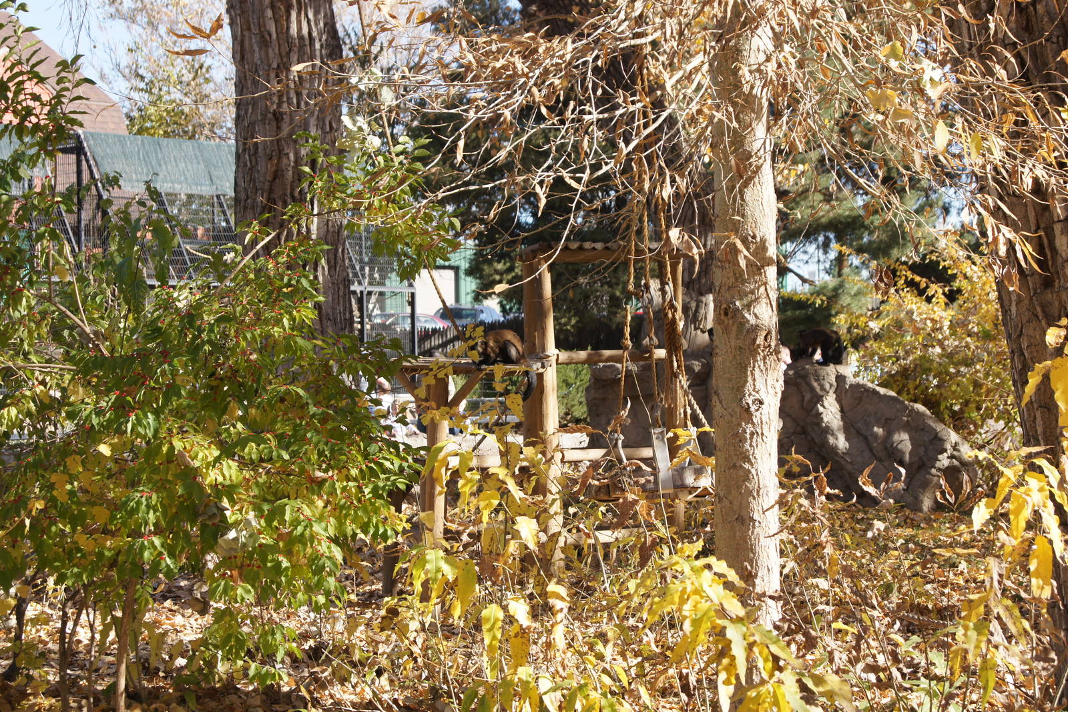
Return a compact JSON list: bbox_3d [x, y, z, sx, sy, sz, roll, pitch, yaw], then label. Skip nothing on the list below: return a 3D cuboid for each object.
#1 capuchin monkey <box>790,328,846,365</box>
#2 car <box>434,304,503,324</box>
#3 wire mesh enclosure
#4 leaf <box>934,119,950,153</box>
[{"bbox_3d":[2.394,-0.084,20.500,0.460,0.320,0.180,0,1,21],"label":"capuchin monkey"},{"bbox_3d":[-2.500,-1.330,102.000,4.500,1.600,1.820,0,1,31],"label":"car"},{"bbox_3d":[-6.900,-1.650,48.500,4.500,5.000,12.000,0,1,38],"label":"wire mesh enclosure"},{"bbox_3d":[1.592,-0.858,9.500,0.058,0.125,0.020,0,1,0],"label":"leaf"}]

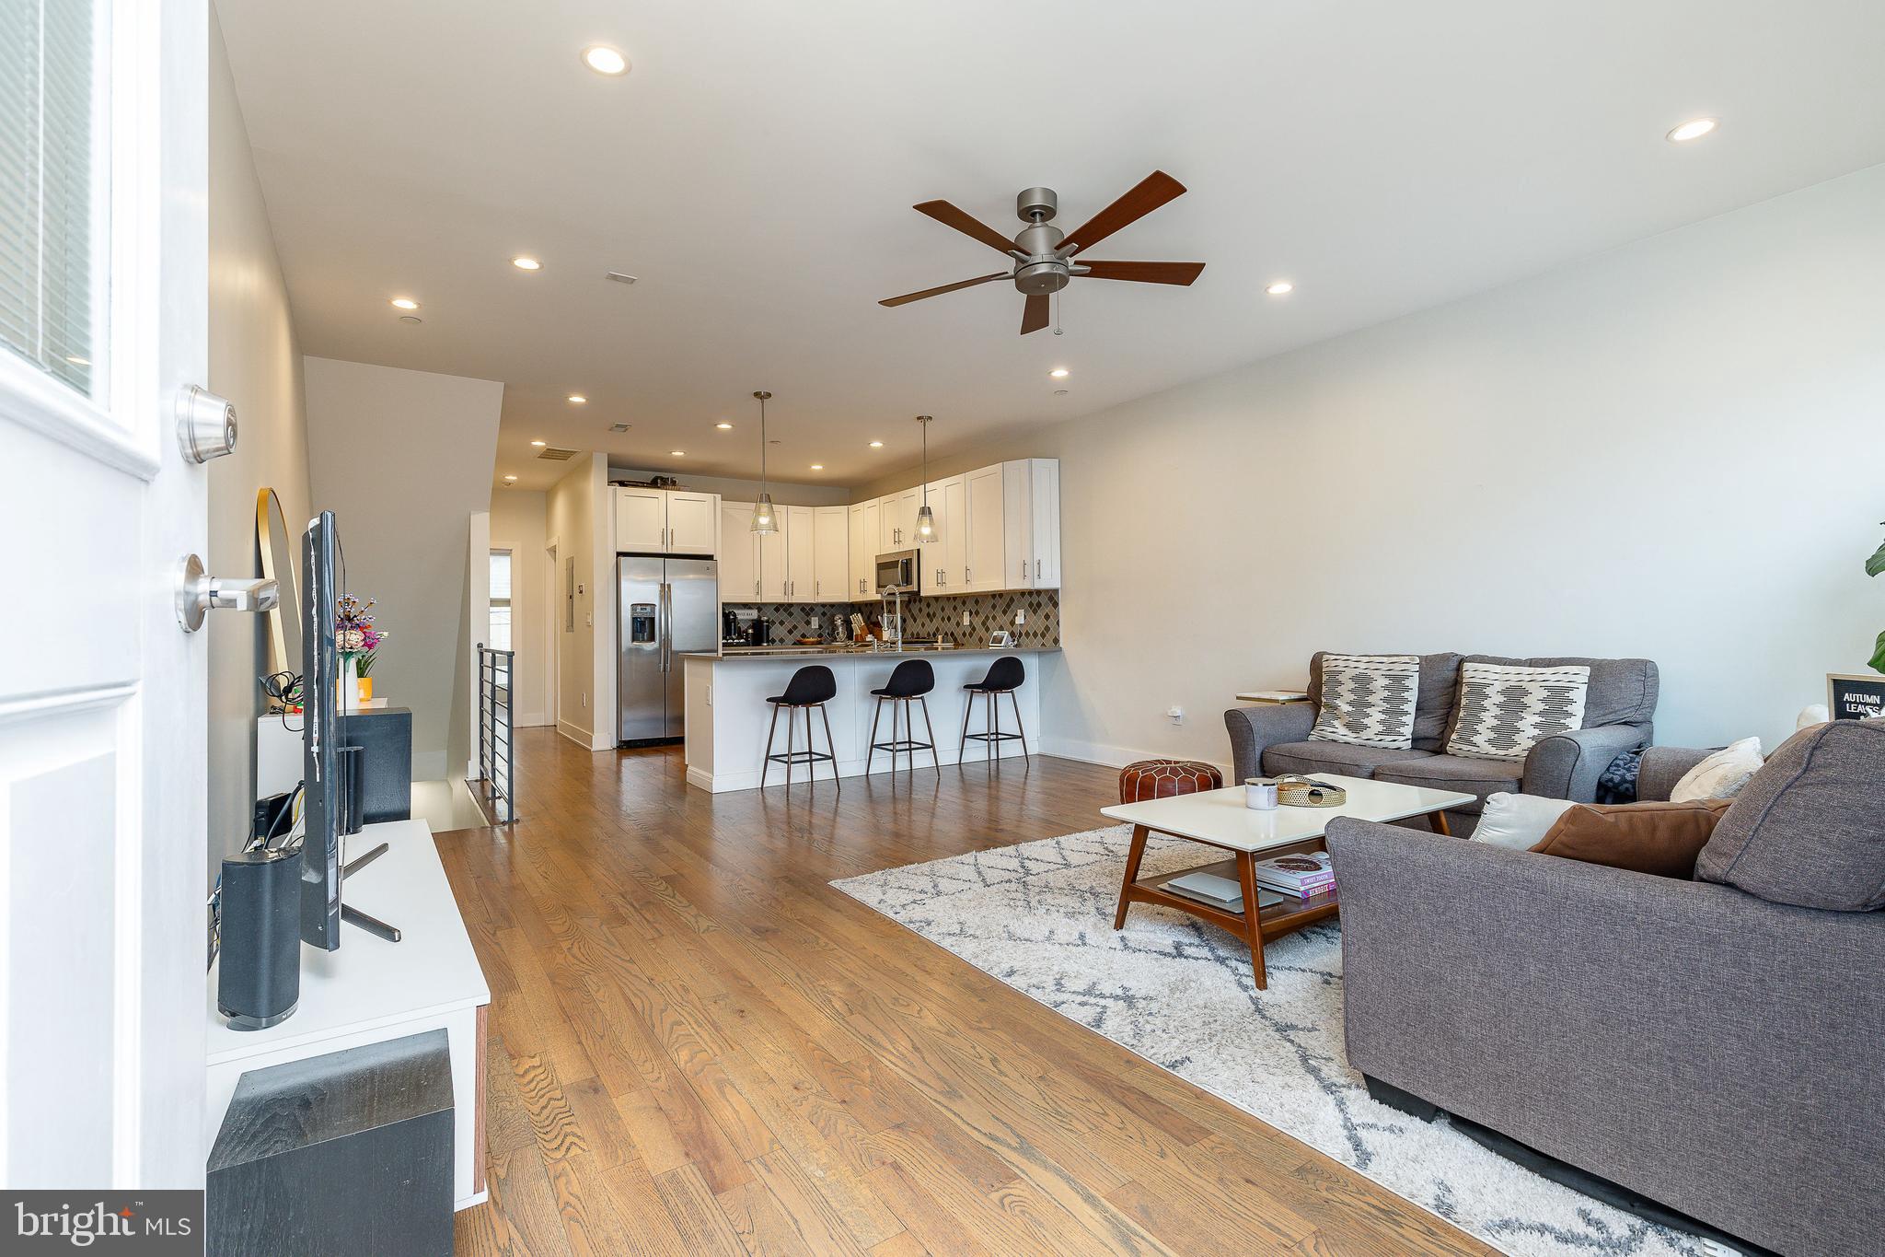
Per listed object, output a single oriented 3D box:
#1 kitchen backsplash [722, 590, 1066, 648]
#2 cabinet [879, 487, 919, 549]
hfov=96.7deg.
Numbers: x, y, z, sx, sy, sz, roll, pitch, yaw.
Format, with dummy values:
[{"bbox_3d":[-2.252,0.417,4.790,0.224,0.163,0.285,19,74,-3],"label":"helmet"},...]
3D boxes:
[{"bbox_3d":[-0.706,-0.051,7.890,1.590,0.480,3.630,0,-1,-34],"label":"kitchen backsplash"},{"bbox_3d":[-0.275,-1.052,8.355,0.335,0.604,0.780,0,-1,-35],"label":"cabinet"}]

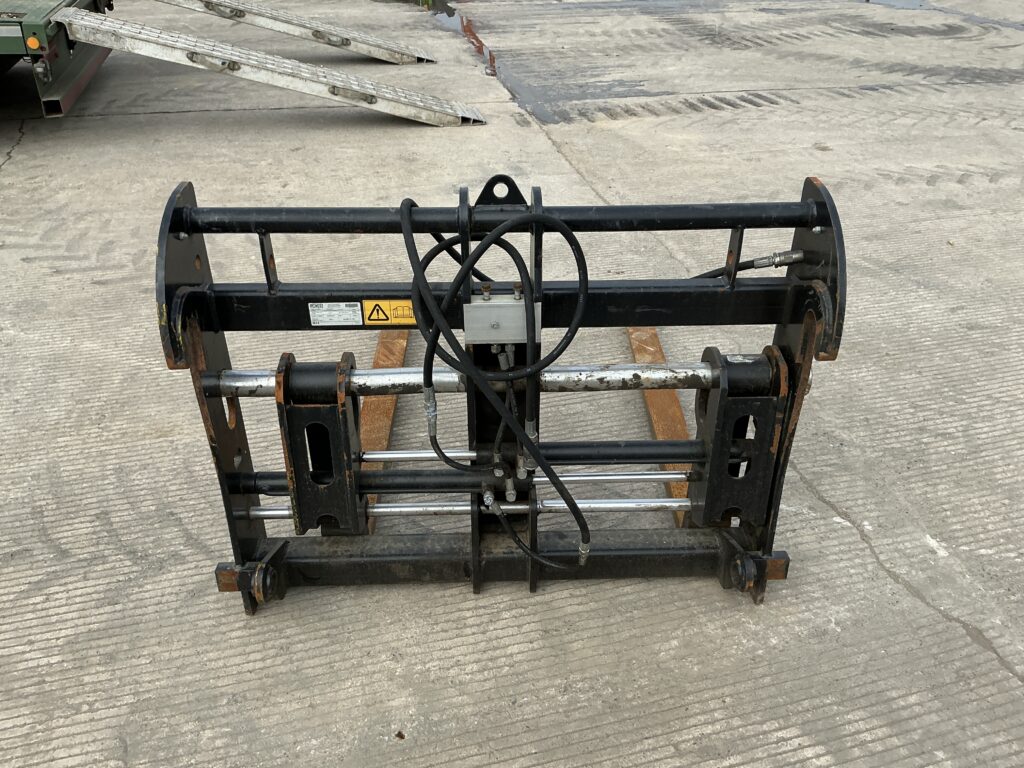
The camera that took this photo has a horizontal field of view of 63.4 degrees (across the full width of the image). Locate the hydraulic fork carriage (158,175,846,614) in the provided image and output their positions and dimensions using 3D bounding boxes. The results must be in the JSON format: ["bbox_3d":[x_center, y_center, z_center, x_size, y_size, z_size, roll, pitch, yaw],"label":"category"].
[{"bbox_3d":[-0.029,-0.256,2.211,1.360,1.030,1.380,-1,34,-1],"label":"hydraulic fork carriage"}]

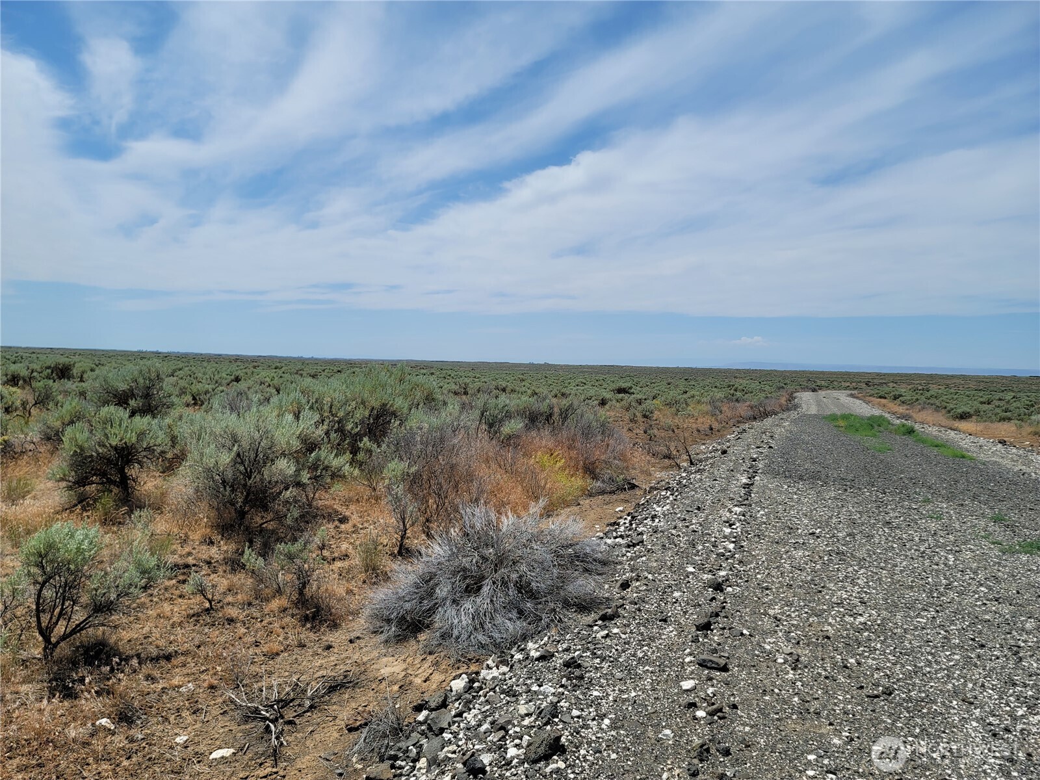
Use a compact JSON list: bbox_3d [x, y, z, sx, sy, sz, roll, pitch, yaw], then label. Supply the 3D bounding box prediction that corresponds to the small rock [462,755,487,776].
[{"bbox_3d":[-0.186,1.560,3.122,0.104,0.068,0.089,1,2,-3],"label":"small rock"}]

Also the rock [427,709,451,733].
[{"bbox_3d":[-0.395,1.614,3.672,0.126,0.088,0.107,1,2,-6],"label":"rock"}]

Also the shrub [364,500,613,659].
[{"bbox_3d":[-0.200,1.240,5.130,1.650,0.860,1.420,1,2,-2],"label":"shrub"}]

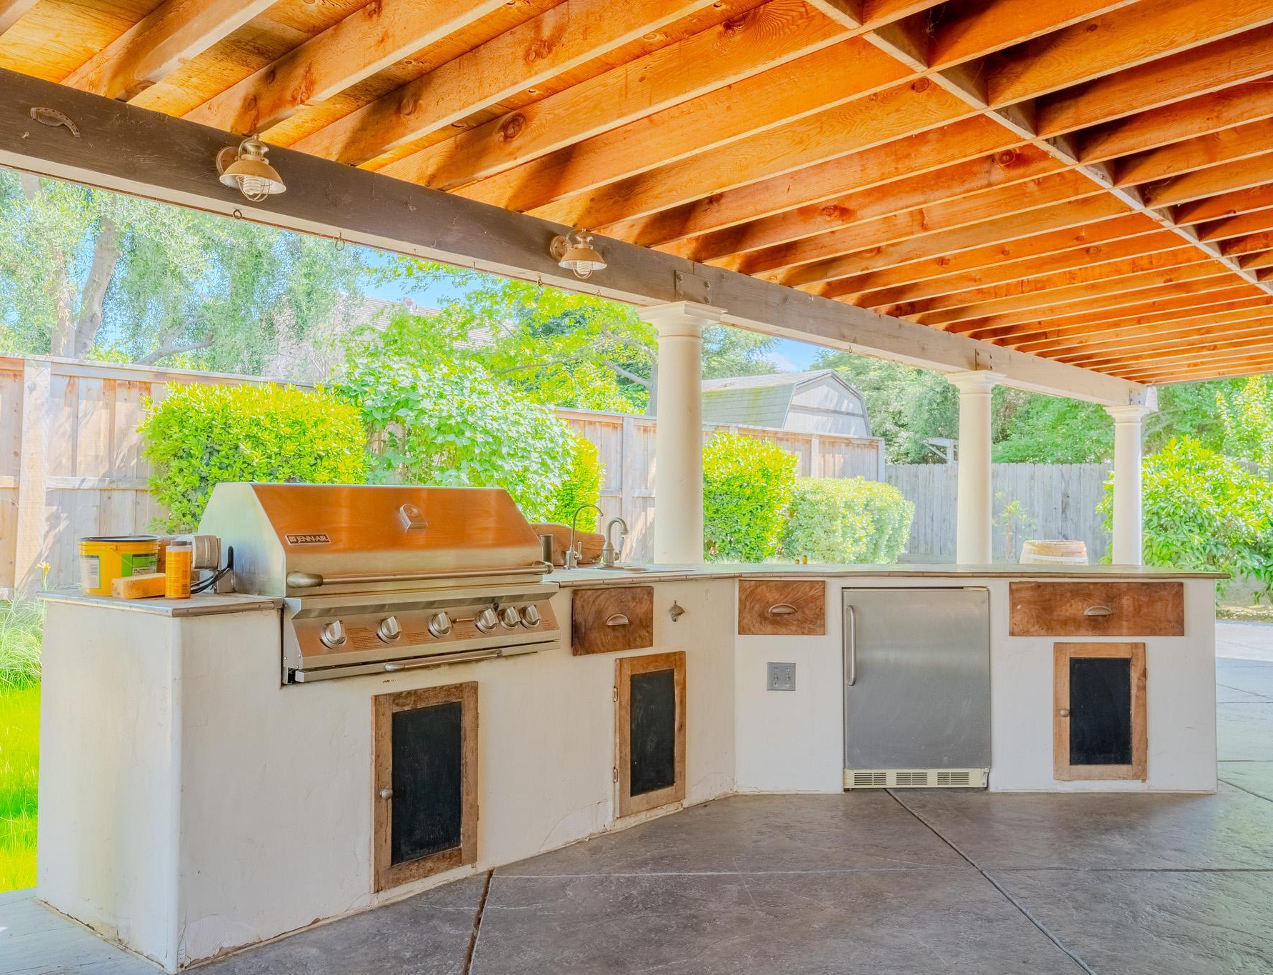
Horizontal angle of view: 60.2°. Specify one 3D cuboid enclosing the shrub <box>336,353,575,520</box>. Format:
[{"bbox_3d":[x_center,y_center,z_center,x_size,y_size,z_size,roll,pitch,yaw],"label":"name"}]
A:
[{"bbox_3d":[-1.586,0.135,9.606,1.200,2.479,1.950,-1,-2,42],"label":"shrub"}]

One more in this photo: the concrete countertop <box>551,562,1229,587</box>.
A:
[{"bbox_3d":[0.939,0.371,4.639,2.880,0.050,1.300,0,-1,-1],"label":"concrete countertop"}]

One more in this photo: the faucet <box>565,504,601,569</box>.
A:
[{"bbox_3d":[-0.243,0.211,4.725,0.190,0.275,0.055,-1,-2,37],"label":"faucet"}]

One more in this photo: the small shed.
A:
[{"bbox_3d":[2.036,-0.225,19.709,3.300,3.494,2.750,-1,-2,42],"label":"small shed"}]

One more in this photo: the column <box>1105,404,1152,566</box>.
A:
[{"bbox_3d":[6.404,0.214,14.298,0.420,2.559,0.420,-1,-2,42],"label":"column"}]

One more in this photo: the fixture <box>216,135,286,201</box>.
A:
[{"bbox_3d":[-1.343,-1.093,3.792,0.301,0.224,0.228,-1,-2,42],"label":"fixture"}]

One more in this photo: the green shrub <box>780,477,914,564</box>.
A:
[{"bbox_3d":[2.675,0.578,13.985,1.450,1.389,1.650,-1,-2,42],"label":"green shrub"}]

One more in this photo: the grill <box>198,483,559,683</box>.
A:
[{"bbox_3d":[-0.787,0.269,3.466,0.640,0.555,0.946,-1,-2,43],"label":"grill"}]

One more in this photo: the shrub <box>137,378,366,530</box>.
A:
[{"bbox_3d":[-2.780,0.196,7.995,1.350,1.910,1.600,-1,-2,42],"label":"shrub"}]

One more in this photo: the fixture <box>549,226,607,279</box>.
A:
[{"bbox_3d":[-0.331,-1.365,6.461,0.316,0.294,0.277,-1,-2,42],"label":"fixture"}]

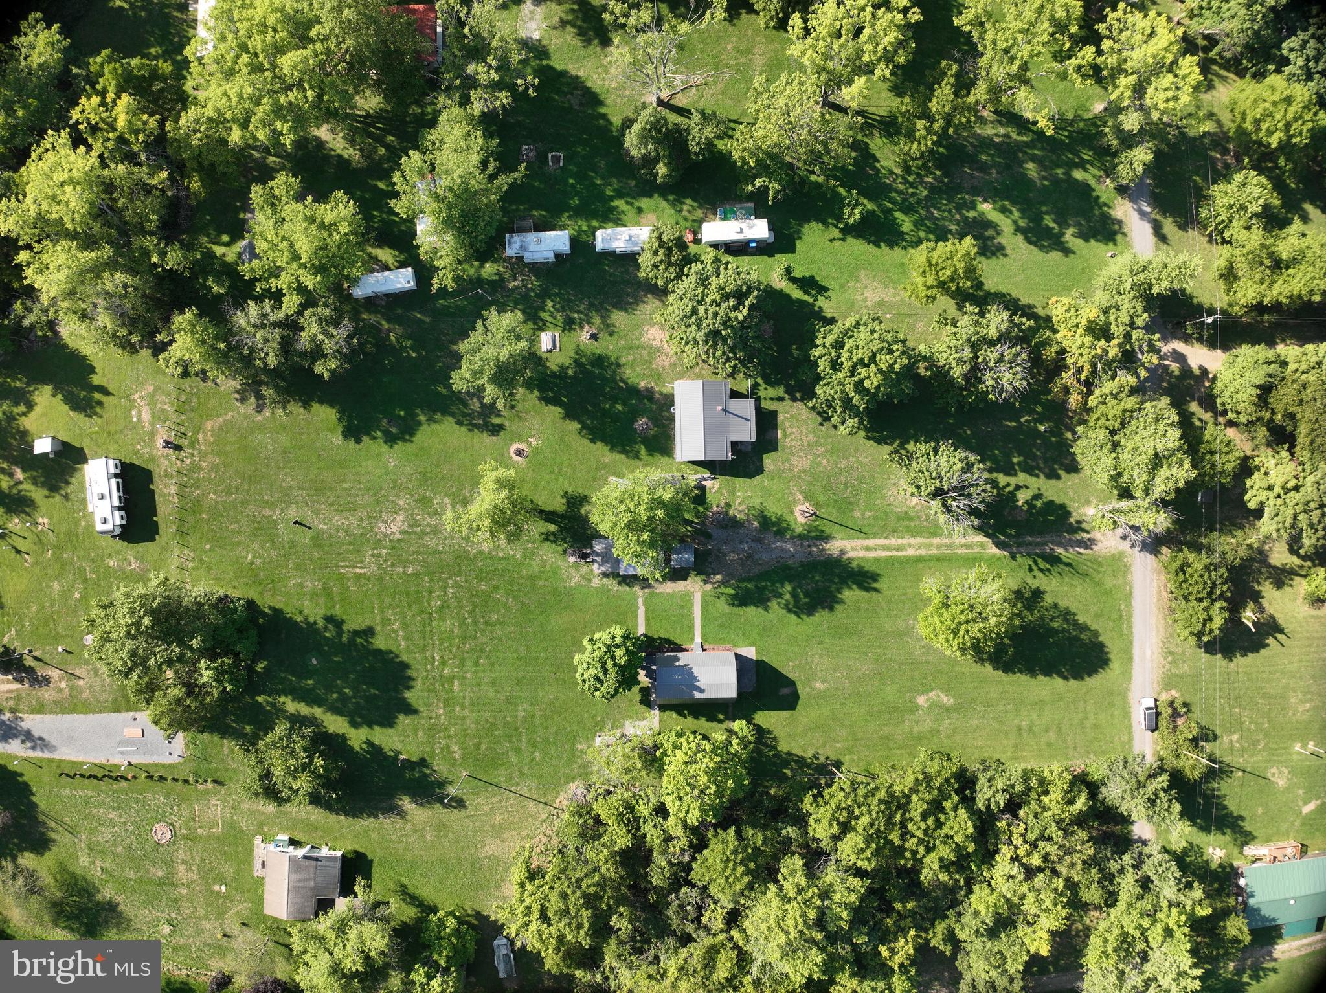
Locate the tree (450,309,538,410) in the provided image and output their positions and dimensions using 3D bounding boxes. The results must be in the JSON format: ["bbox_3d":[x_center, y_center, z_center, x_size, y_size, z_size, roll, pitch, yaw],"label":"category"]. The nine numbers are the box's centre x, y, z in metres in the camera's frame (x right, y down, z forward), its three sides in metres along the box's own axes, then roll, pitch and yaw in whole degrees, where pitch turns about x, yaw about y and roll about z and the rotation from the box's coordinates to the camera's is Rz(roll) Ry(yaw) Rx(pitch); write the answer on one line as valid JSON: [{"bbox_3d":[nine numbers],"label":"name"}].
[{"bbox_3d":[-21.610,-17.589,119.629,11.062,15.500,12.755,0,90,1],"label":"tree"}]

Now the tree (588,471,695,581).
[{"bbox_3d":[-2.655,3.656,116.853,13.296,20.500,13.540,0,90,1],"label":"tree"}]

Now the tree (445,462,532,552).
[{"bbox_3d":[-22.934,1.010,121.512,11.255,12.000,11.789,0,90,1],"label":"tree"}]

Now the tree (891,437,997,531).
[{"bbox_3d":[35.000,-1.400,115.750,12.000,14.500,11.300,0,90,0],"label":"tree"}]

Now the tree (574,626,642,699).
[{"bbox_3d":[-6.900,21.000,117.800,9.000,11.500,9.000,0,90,0],"label":"tree"}]

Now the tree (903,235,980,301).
[{"bbox_3d":[36.459,-29.553,120.701,9.888,10.800,8.493,0,90,1],"label":"tree"}]

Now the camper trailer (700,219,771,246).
[{"bbox_3d":[9.400,-34.800,121.350,9.100,3.300,2.600,-4,90,0],"label":"camper trailer"}]

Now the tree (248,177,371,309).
[{"bbox_3d":[-45.163,-32.403,119.037,15.048,17.500,16.973,0,90,1],"label":"tree"}]

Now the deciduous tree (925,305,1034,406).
[{"bbox_3d":[40.213,-17.921,118.338,13.121,15.500,12.605,0,90,1],"label":"deciduous tree"}]

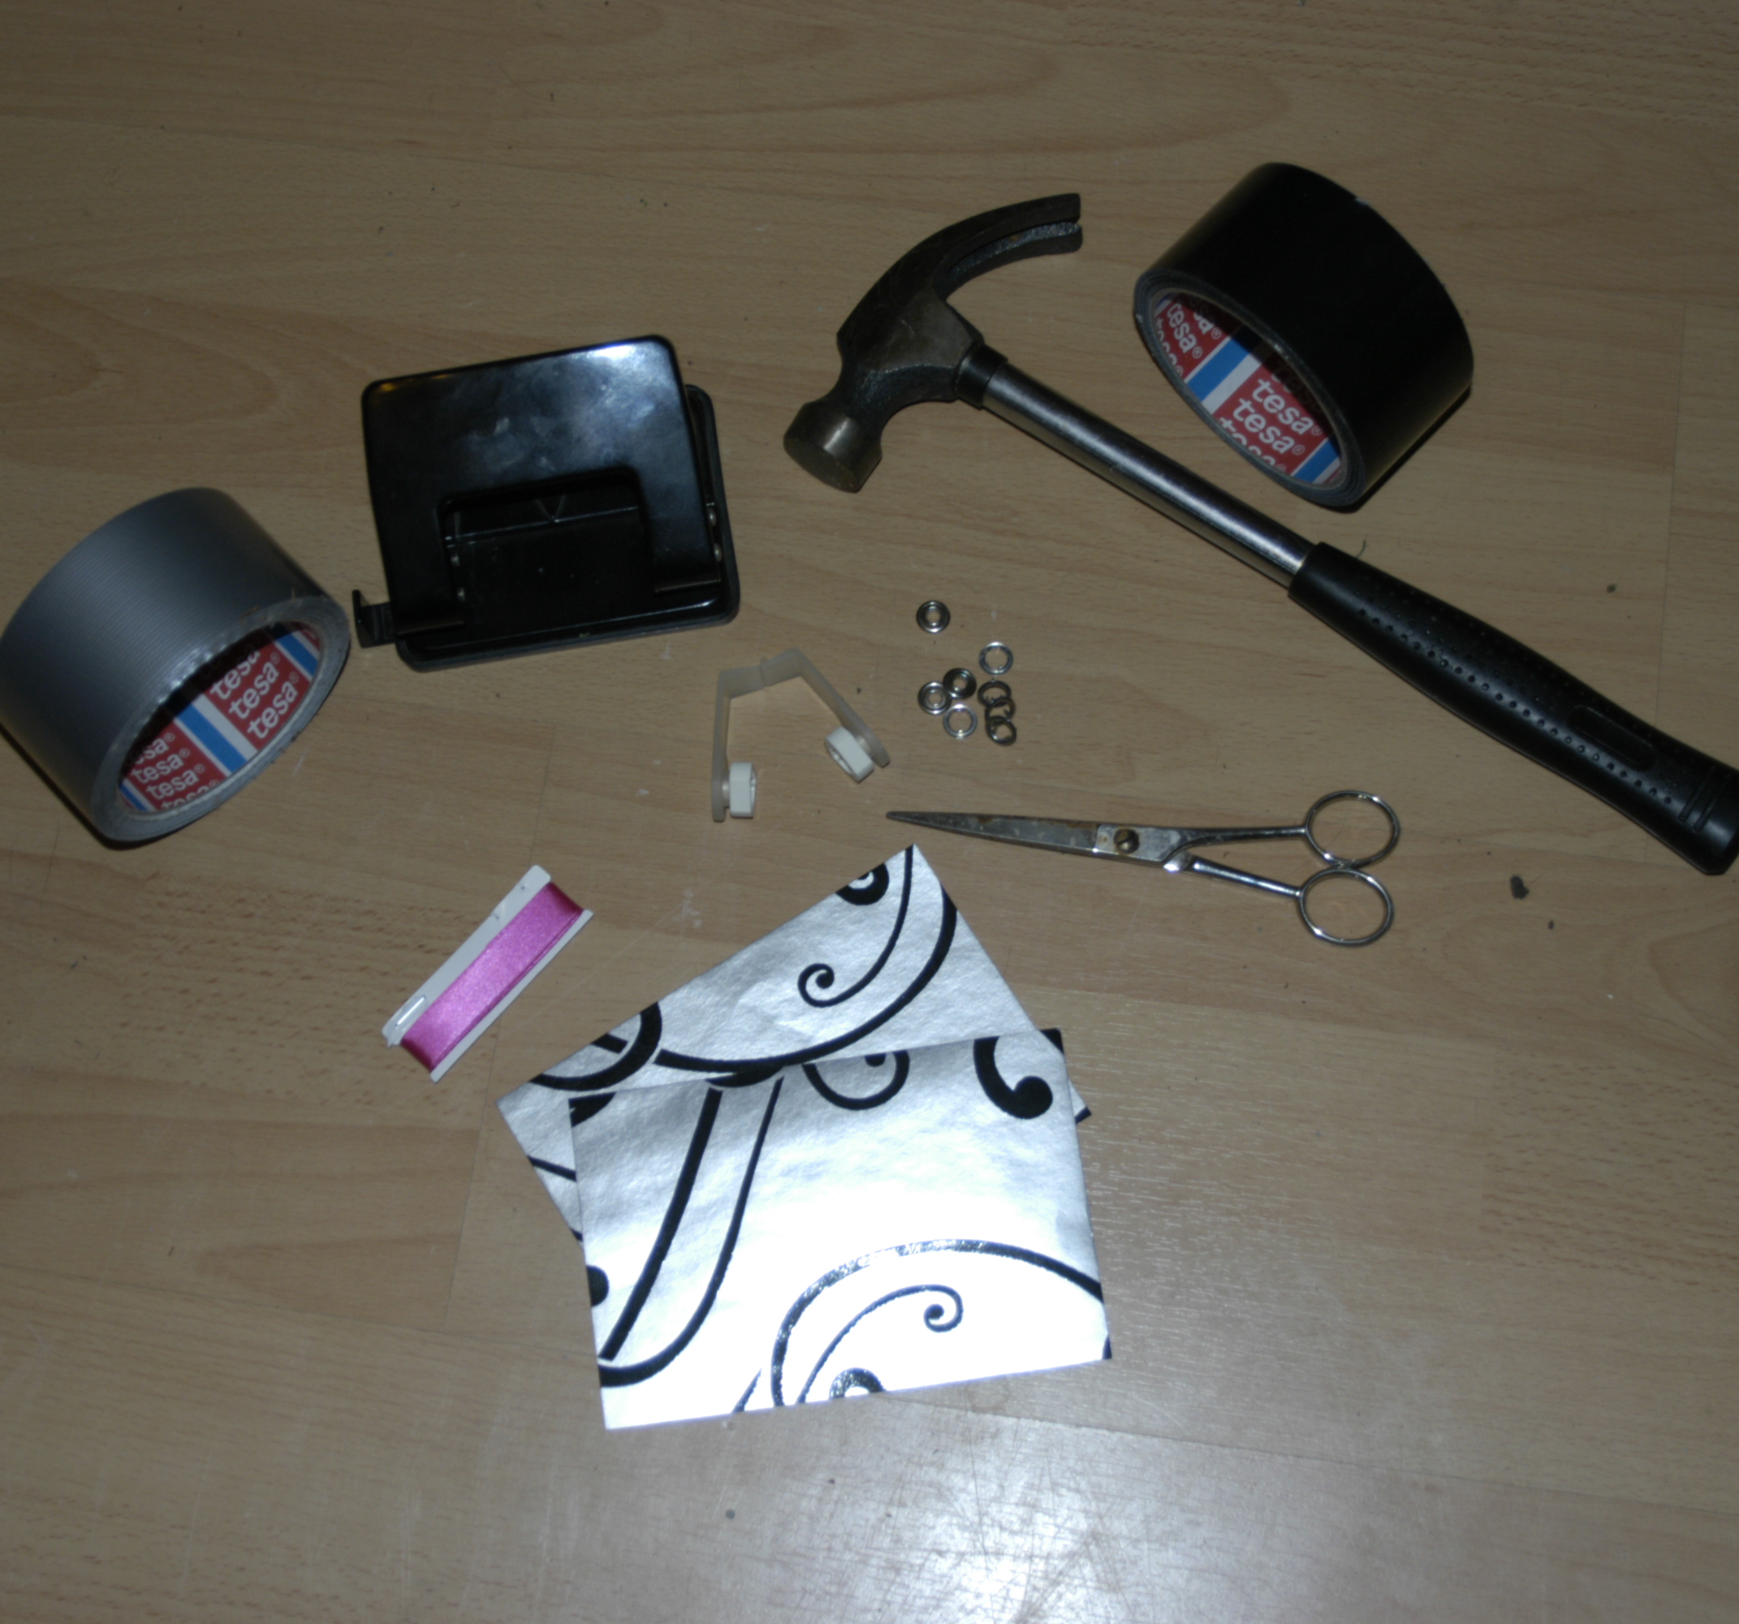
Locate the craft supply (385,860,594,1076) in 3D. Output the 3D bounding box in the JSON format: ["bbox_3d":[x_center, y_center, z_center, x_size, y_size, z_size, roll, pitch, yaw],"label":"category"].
[{"bbox_3d":[-0.118,0.050,0.881,0.021,0.013,0.072,40,80,13],"label":"craft supply"}]

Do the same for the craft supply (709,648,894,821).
[{"bbox_3d":[-0.028,-0.025,0.895,0.057,0.016,0.046,-19,74,-2],"label":"craft supply"}]

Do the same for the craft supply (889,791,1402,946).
[{"bbox_3d":[0.084,0.010,0.882,0.158,0.008,0.049,7,74,6],"label":"craft supply"}]

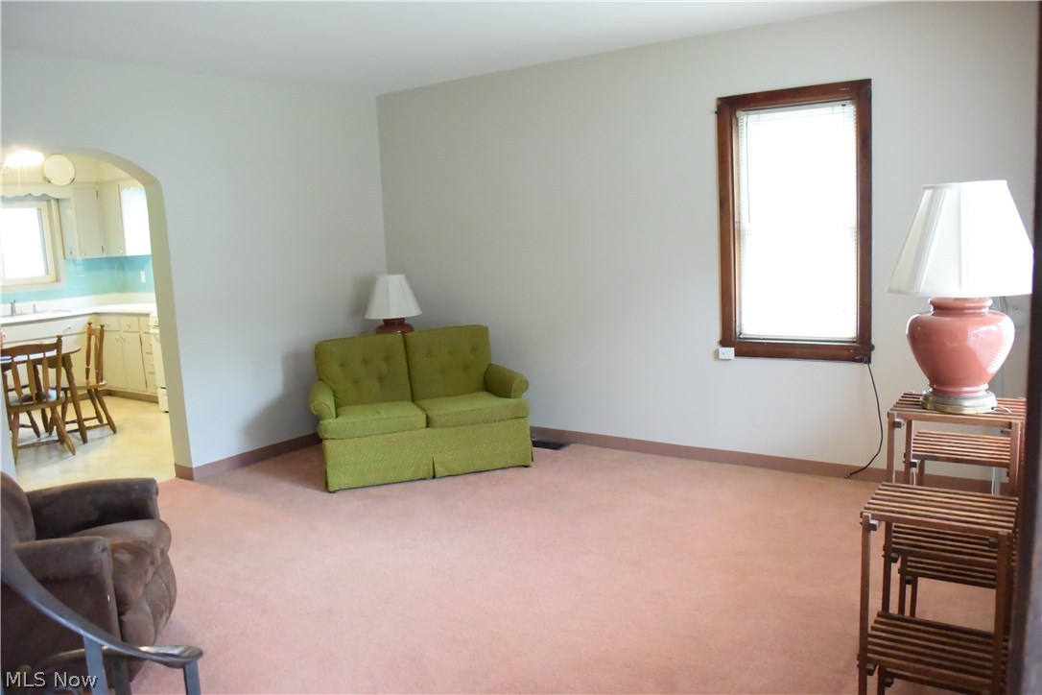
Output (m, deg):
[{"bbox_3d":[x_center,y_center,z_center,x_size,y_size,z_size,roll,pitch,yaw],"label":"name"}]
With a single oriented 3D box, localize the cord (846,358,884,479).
[{"bbox_3d":[1.919,0.406,4.362,0.182,0.691,0.050,3,11,34],"label":"cord"}]

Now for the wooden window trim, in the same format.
[{"bbox_3d":[1.543,-0.680,4.448,0.866,1.520,0.100,3,11,34],"label":"wooden window trim"}]

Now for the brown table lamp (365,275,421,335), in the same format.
[{"bbox_3d":[-0.955,-0.210,5.851,0.420,0.664,0.420,3,11,34],"label":"brown table lamp"}]

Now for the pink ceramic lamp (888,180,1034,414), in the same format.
[{"bbox_3d":[1.323,-0.154,2.328,0.405,0.664,0.405,3,11,34],"label":"pink ceramic lamp"}]

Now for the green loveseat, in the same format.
[{"bbox_3d":[-0.679,0.355,5.207,1.380,0.840,0.800,-5,9,-15],"label":"green loveseat"}]

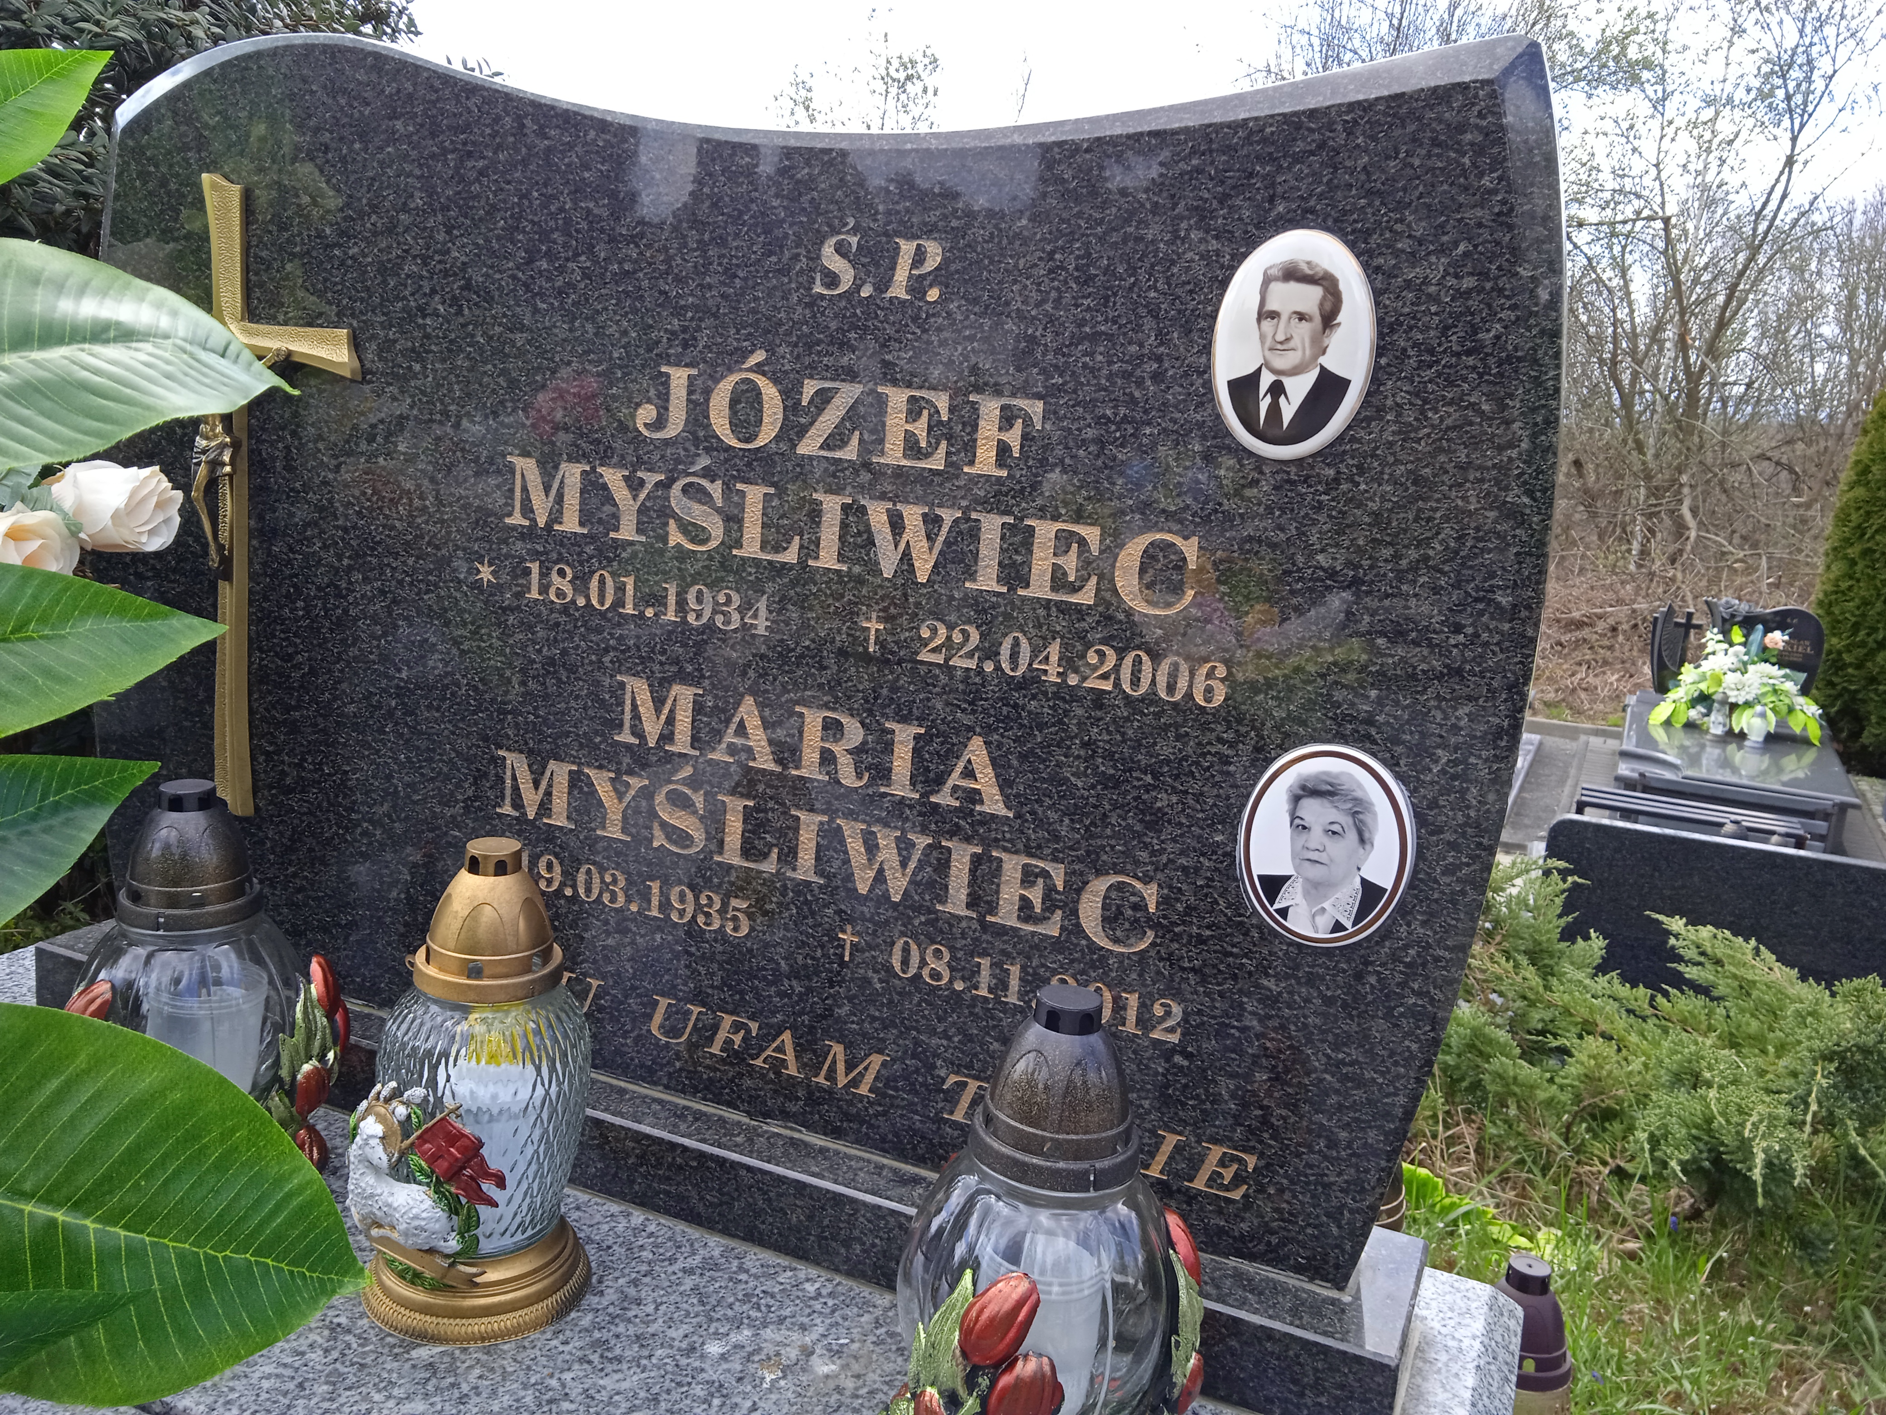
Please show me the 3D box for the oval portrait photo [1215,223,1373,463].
[{"bbox_3d":[0.192,-0.198,0.836,0.088,0.124,0.010,10,12,21],"label":"oval portrait photo"}]

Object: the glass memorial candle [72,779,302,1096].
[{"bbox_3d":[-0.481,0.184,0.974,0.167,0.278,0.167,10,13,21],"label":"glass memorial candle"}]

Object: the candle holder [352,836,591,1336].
[{"bbox_3d":[-0.276,0.217,0.906,0.138,0.279,0.150,5,12,-1],"label":"candle holder"}]

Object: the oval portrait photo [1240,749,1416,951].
[{"bbox_3d":[0.218,0.080,0.870,0.095,0.117,0.010,10,12,21],"label":"oval portrait photo"}]

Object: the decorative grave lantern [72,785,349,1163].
[{"bbox_3d":[-0.481,0.184,0.974,0.184,0.278,0.182,10,13,21],"label":"decorative grave lantern"}]

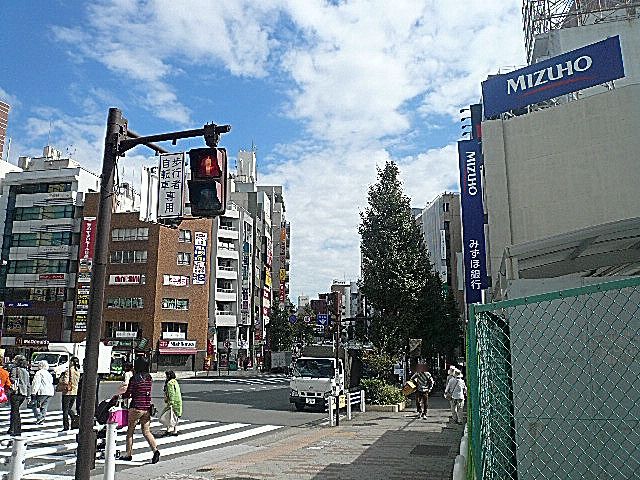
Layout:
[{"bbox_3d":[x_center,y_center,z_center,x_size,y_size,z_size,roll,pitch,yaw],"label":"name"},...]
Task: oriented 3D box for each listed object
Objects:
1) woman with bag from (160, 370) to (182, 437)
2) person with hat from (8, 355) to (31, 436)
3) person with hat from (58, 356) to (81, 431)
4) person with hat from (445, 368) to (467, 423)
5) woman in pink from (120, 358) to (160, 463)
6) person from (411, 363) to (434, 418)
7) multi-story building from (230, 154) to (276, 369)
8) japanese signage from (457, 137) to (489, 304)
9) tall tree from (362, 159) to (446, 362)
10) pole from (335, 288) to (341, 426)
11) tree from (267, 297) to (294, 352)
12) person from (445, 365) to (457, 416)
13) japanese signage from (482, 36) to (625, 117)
[{"bbox_3d":[-3.460,3.788,12.062,0.460,1.426,0.480,-7,-15,27],"label":"woman with bag"},{"bbox_3d":[-6.554,3.382,11.291,0.420,1.685,0.500,-12,-17,41],"label":"person with hat"},{"bbox_3d":[-5.660,3.470,11.700,0.420,1.590,0.520,-9,-15,36],"label":"person with hat"},{"bbox_3d":[3.801,4.351,14.470,0.550,1.502,0.420,-1,-13,5],"label":"person with hat"},{"bbox_3d":[-2.924,2.755,8.432,0.650,1.608,0.500,-7,-15,29],"label":"woman in pink"},{"bbox_3d":[3.084,4.557,15.579,0.640,1.576,0.450,-2,-13,8],"label":"person"},{"bbox_3d":[-12.000,3.691,77.172,9.000,31.000,8.500,-4,-14,16],"label":"multi-story building"},{"bbox_3d":[6.300,-0.850,21.400,0.920,6.900,0.300,-3,-12,13],"label":"japanese signage"},{"bbox_3d":[3.170,1.500,21.100,3.700,10.100,3.700,0,-12,0],"label":"tall tree"},{"bbox_3d":[0.474,3.126,13.793,0.140,3.466,0.140,0,-13,0],"label":"pole"},{"bbox_3d":[-4.800,11.400,63.000,3.800,8.800,3.800,0,-12,0],"label":"tree"},{"bbox_3d":[4.220,4.820,16.500,0.520,1.600,0.360,-3,-12,14],"label":"person"},{"bbox_3d":[9.210,-6.470,21.000,5.400,1.720,0.300,-11,-16,40],"label":"japanese signage"}]

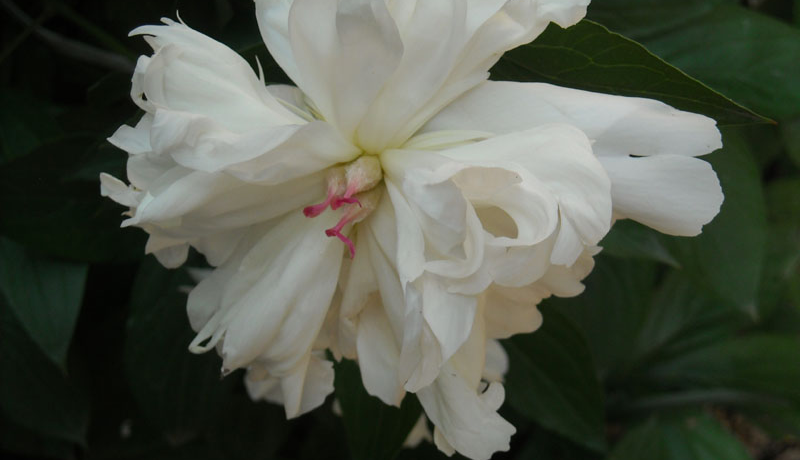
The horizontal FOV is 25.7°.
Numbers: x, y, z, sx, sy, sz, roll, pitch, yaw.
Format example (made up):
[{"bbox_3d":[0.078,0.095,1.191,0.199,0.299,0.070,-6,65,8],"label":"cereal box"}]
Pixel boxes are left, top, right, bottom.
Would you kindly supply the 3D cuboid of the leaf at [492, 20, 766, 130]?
[{"bbox_3d":[0.060,-0.041,0.482,0.082,0.013,0.035,6,57,7],"label":"leaf"}]

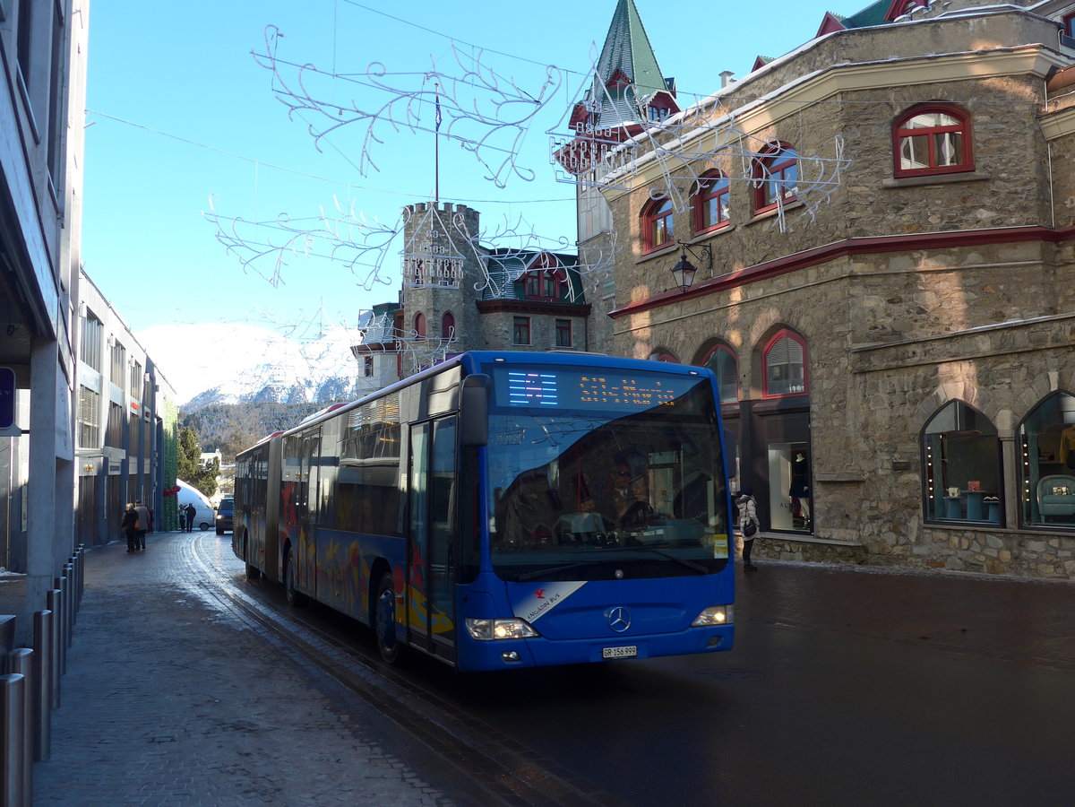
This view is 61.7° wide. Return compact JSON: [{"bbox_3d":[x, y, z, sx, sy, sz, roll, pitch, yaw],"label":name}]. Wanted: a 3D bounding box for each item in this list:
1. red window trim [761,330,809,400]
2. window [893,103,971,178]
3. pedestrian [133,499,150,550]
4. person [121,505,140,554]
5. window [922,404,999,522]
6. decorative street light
[{"bbox_3d":[5.537,-0.889,20.075,0.150,1.476,1.398,1,-5,-29],"label":"red window trim"},{"bbox_3d":[7.878,-5.259,18.031,1.476,1.470,0.150,-2,-4,15],"label":"window"},{"bbox_3d":[-14.065,4.341,32.026,0.550,1.795,0.420,1,-4,-22],"label":"pedestrian"},{"bbox_3d":[-14.102,4.307,31.261,0.550,1.706,0.420,1,-5,-28],"label":"person"},{"bbox_3d":[7.636,1.090,16.246,0.150,2.259,1.645,1,-5,-28],"label":"window"},{"bbox_3d":[3.773,-3.233,21.497,1.040,1.248,0.450,1,-5,-29],"label":"decorative street light"}]

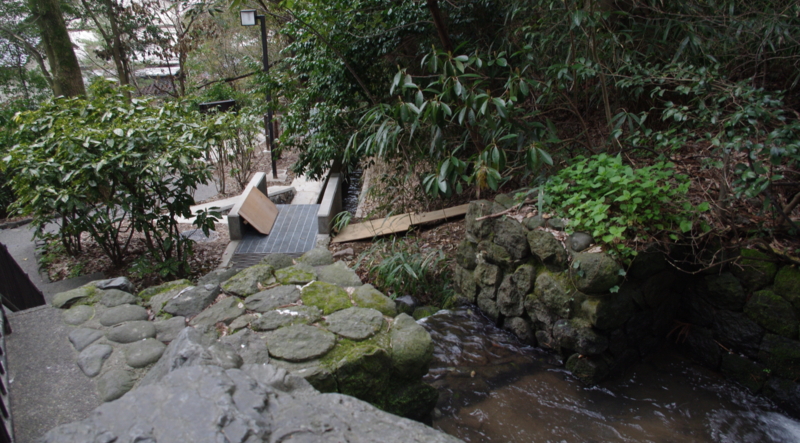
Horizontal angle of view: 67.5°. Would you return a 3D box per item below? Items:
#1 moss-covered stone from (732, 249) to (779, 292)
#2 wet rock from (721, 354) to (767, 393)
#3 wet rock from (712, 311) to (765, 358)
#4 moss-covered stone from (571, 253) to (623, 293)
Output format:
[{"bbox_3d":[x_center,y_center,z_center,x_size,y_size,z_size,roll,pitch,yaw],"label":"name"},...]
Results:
[{"bbox_3d":[2.740,0.378,4.618,0.298,0.342,0.360,-18,27,-41],"label":"moss-covered stone"},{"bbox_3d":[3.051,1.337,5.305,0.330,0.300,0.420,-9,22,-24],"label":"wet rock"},{"bbox_3d":[2.656,0.879,4.701,0.329,0.360,0.417,-18,27,-41],"label":"wet rock"},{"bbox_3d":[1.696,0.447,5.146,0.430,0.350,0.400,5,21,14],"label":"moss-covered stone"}]

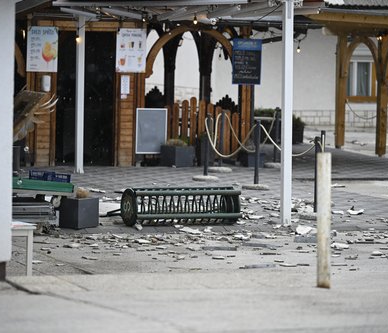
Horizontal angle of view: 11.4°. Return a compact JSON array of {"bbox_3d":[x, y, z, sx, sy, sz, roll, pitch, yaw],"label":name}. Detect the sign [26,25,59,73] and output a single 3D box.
[{"bbox_3d":[-2.380,-1.843,30.600,0.490,0.710,0.020,0,4,-11],"label":"sign"}]

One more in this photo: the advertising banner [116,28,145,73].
[{"bbox_3d":[-0.994,-1.835,30.850,0.480,0.700,0.020,0,4,-11],"label":"advertising banner"}]

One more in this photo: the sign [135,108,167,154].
[{"bbox_3d":[-0.672,-0.560,31.100,0.500,0.720,0.050,0,4,-11],"label":"sign"}]

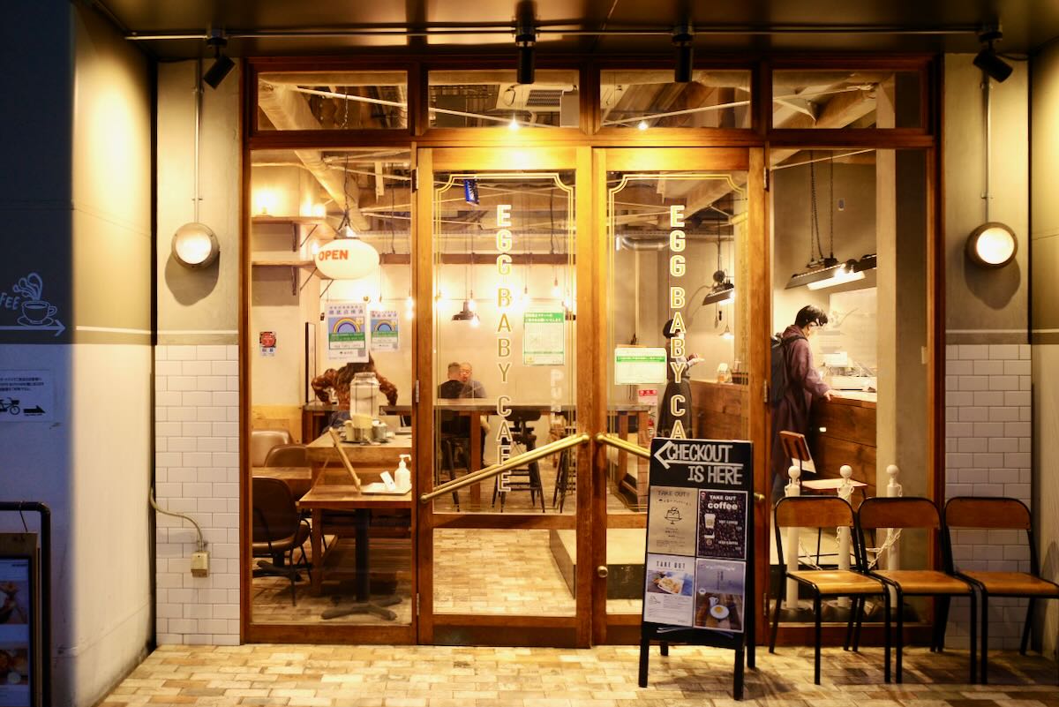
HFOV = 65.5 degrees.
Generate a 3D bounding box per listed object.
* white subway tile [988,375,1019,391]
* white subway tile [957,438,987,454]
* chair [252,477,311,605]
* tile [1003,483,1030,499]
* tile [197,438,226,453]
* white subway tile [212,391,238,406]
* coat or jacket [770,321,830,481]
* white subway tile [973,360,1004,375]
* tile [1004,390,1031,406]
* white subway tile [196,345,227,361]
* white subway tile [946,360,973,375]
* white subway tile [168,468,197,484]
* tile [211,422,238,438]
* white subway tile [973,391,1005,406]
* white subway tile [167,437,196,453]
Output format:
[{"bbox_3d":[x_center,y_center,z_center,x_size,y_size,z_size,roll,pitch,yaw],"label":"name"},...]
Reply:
[{"bbox_3d":[2.394,0.148,4.161,0.150,0.075,0.010,0,0,1],"label":"white subway tile"},{"bbox_3d":[2.243,0.462,4.173,0.150,0.074,0.010,0,0,1],"label":"white subway tile"},{"bbox_3d":[-1.617,1.101,5.055,0.490,0.770,0.520,0,1,1],"label":"chair"},{"bbox_3d":[2.469,0.695,4.172,0.137,0.076,0.010,0,0,1],"label":"tile"},{"bbox_3d":[-1.617,0.461,4.199,0.148,0.075,0.009,0,1,1],"label":"tile"},{"bbox_3d":[-1.545,0.229,4.196,0.137,0.076,0.009,0,1,1],"label":"white subway tile"},{"bbox_3d":[2.169,0.413,6.650,0.500,1.270,0.500,0,0,-3],"label":"coat or jacket"},{"bbox_3d":[2.318,0.071,4.162,0.150,0.075,0.010,0,0,1],"label":"white subway tile"},{"bbox_3d":[2.465,0.226,4.163,0.136,0.075,0.010,0,1,1],"label":"tile"},{"bbox_3d":[-1.628,-0.004,4.224,0.150,0.075,0.010,0,1,1],"label":"white subway tile"},{"bbox_3d":[2.171,0.070,4.166,0.138,0.075,0.010,0,1,1],"label":"white subway tile"},{"bbox_3d":[-1.763,0.619,4.189,0.150,0.075,0.010,0,0,1],"label":"white subway tile"},{"bbox_3d":[-1.557,0.387,4.229,0.139,0.075,0.010,0,0,1],"label":"tile"},{"bbox_3d":[2.319,0.226,4.165,0.150,0.075,0.010,0,1,1],"label":"white subway tile"},{"bbox_3d":[-1.779,0.464,4.225,0.150,0.075,0.010,0,0,1],"label":"white subway tile"}]

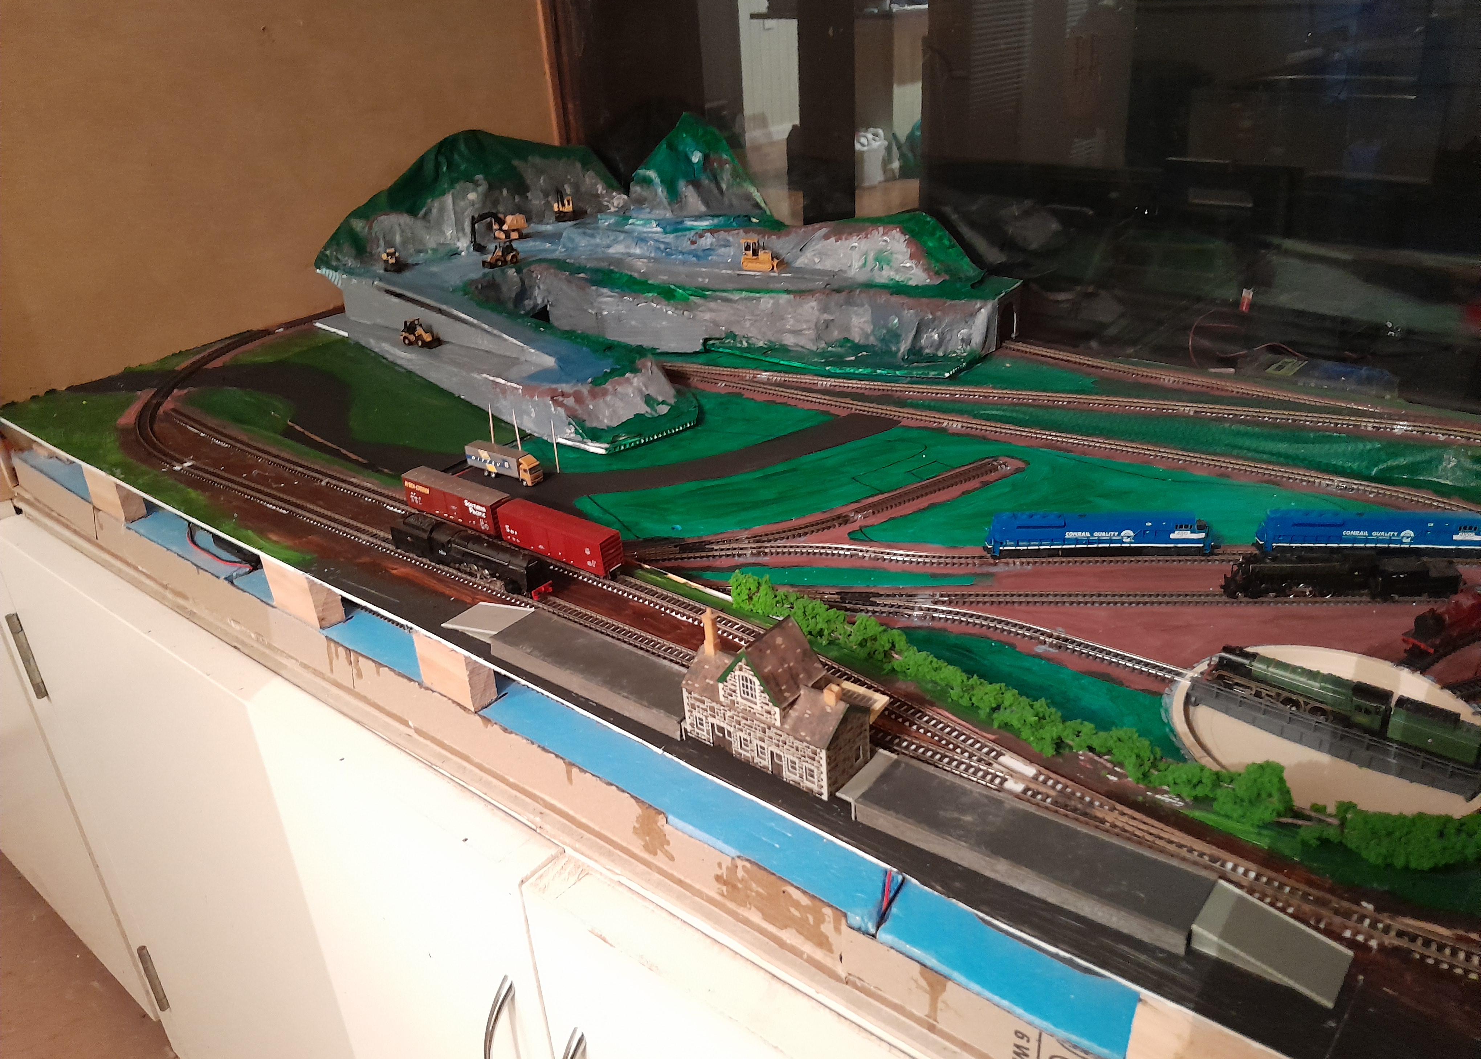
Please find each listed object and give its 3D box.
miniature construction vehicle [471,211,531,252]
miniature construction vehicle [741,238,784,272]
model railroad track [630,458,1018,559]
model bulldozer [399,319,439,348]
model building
[{"bbox_3d":[-0.319,-0.399,1.459,0.032,0.044,0.085,13,31,30],"label":"miniature construction vehicle"},{"bbox_3d":[0.027,-0.313,1.263,0.046,0.033,0.033,9,29,24],"label":"miniature construction vehicle"},{"bbox_3d":[0.075,-0.013,0.813,0.319,0.005,0.045,-14,28,-20],"label":"model railroad track"},{"bbox_3d":[-0.342,-0.211,1.188,0.042,0.027,0.018,8,26,31],"label":"model bulldozer"},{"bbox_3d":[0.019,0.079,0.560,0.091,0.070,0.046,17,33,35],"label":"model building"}]

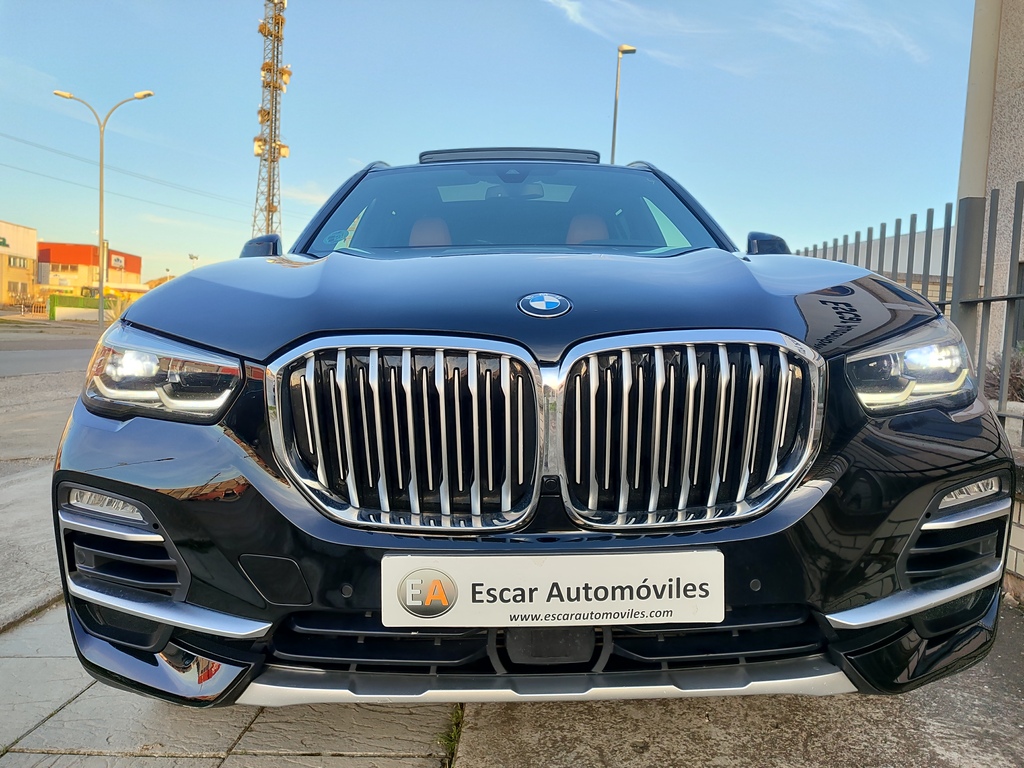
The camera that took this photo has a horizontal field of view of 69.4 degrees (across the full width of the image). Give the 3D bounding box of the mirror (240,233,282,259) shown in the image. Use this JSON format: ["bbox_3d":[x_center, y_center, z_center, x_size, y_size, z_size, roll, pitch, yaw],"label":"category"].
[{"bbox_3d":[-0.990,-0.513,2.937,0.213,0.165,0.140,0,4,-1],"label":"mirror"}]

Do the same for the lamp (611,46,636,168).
[{"bbox_3d":[3.221,-5.251,22.387,0.650,9.600,0.280,1,4,-21],"label":"lamp"}]

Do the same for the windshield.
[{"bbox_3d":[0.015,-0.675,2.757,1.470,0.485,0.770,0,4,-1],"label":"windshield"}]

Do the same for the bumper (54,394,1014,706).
[{"bbox_3d":[0.056,0.281,1.361,1.970,0.535,0.480,0,4,-1],"label":"bumper"}]

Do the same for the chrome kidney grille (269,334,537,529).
[{"bbox_3d":[-0.170,0.073,1.181,0.433,0.305,0.130,0,4,4],"label":"chrome kidney grille"}]

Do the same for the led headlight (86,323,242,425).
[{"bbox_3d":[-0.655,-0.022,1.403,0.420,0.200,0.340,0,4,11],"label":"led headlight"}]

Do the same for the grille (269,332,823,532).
[{"bbox_3d":[0.059,0.071,1.192,0.880,0.305,0.140,0,4,-1],"label":"grille"}]

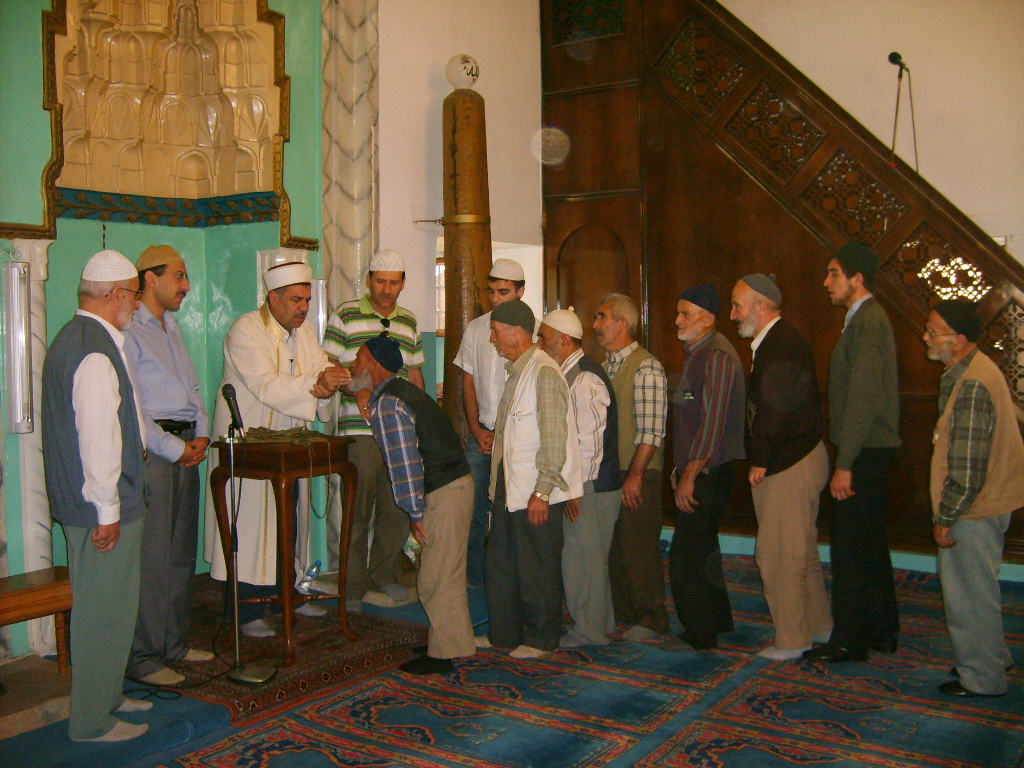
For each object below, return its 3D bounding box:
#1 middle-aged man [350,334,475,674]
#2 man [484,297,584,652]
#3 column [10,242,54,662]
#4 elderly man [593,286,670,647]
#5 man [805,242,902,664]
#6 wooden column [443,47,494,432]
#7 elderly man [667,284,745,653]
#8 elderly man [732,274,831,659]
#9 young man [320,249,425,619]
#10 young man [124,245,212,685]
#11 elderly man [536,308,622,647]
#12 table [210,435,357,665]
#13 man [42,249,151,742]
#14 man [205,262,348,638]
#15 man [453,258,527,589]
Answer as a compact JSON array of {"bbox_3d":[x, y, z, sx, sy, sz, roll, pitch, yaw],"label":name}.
[{"bbox_3d":[-0.426,0.487,4.446,0.600,1.401,0.500,0,3,18],"label":"middle-aged man"},{"bbox_3d":[0.083,0.402,4.493,0.400,1.532,0.500,-1,3,-15],"label":"man"},{"bbox_3d":[-1.956,0.266,4.257,0.160,1.710,0.160,2,4,34],"label":"column"},{"bbox_3d":[0.540,0.372,4.702,0.350,1.562,0.480,-1,3,-10],"label":"elderly man"},{"bbox_3d":[1.486,0.280,4.457,0.430,1.768,0.500,0,3,14],"label":"man"},{"bbox_3d":[-0.264,-0.362,6.078,0.280,2.734,0.280,-1,3,0],"label":"wooden column"},{"bbox_3d":[0.853,0.361,4.586,0.360,1.590,0.480,-1,3,-6],"label":"elderly man"},{"bbox_3d":[1.182,0.348,4.460,0.420,1.624,0.500,0,3,6],"label":"elderly man"},{"bbox_3d":[-0.714,0.227,5.273,0.530,1.814,0.360,-1,3,-16],"label":"young man"},{"bbox_3d":[-1.461,0.312,4.366,0.420,1.783,0.500,0,3,6],"label":"young man"},{"bbox_3d":[0.303,0.418,4.683,0.400,1.498,0.500,-1,3,3],"label":"elderly man"},{"bbox_3d":[-1.008,0.720,4.638,0.445,0.900,0.445,2,4,34],"label":"table"},{"bbox_3d":[-1.485,0.378,3.664,0.380,1.692,0.500,-2,3,-30],"label":"man"},{"bbox_3d":[-1.091,0.292,4.997,0.720,1.753,0.600,2,4,45],"label":"man"},{"bbox_3d":[-0.068,0.223,5.576,0.520,1.810,0.360,0,3,16],"label":"man"}]

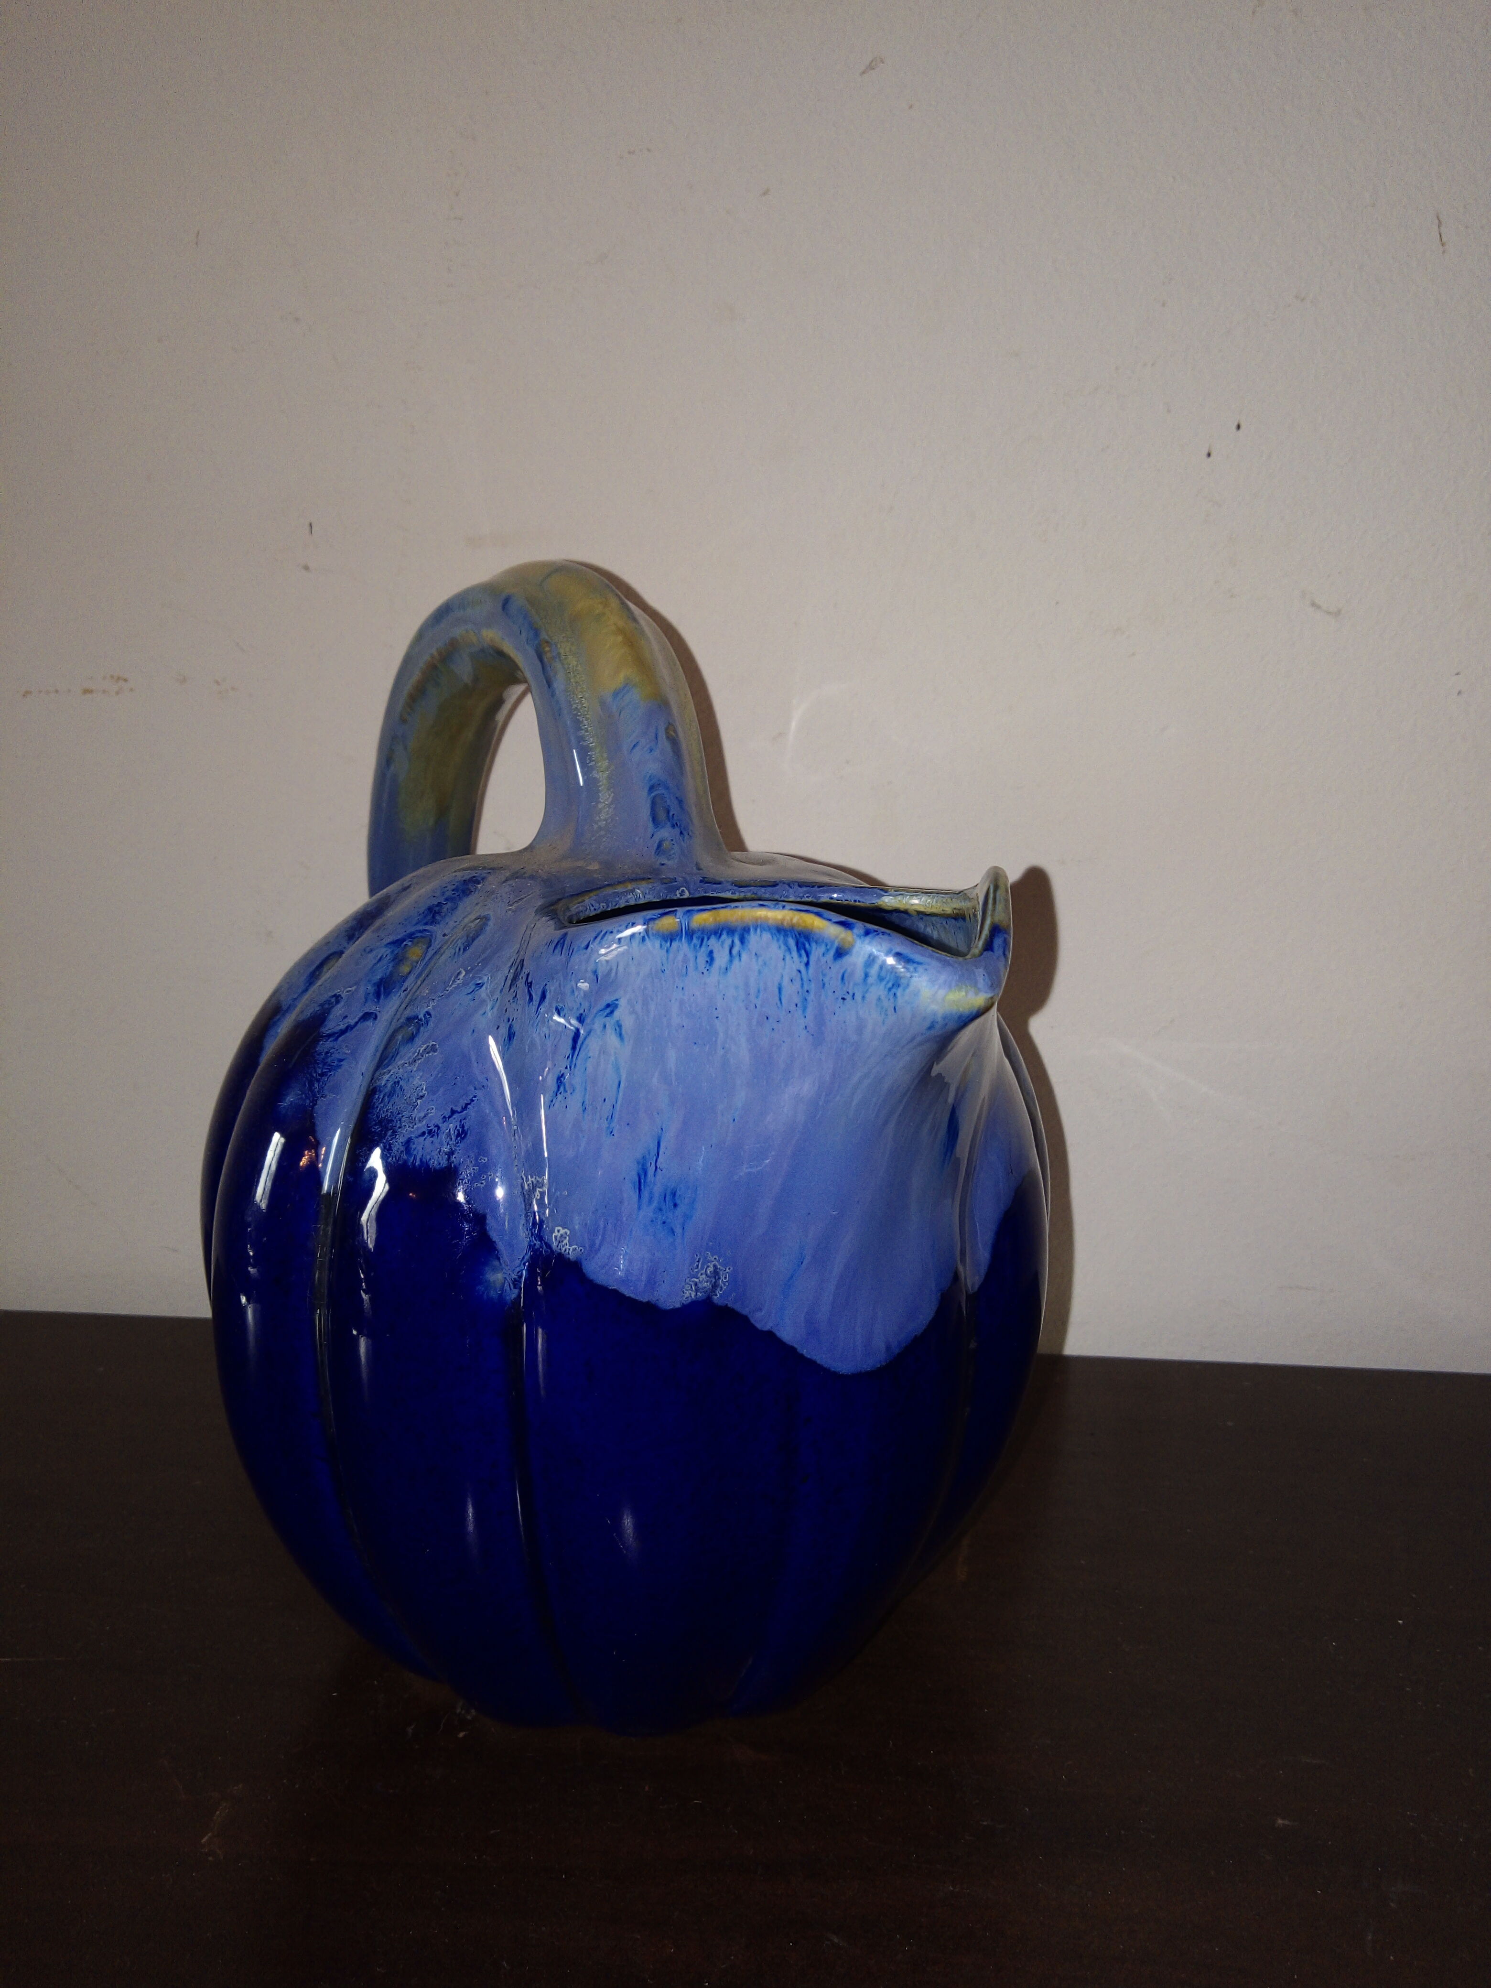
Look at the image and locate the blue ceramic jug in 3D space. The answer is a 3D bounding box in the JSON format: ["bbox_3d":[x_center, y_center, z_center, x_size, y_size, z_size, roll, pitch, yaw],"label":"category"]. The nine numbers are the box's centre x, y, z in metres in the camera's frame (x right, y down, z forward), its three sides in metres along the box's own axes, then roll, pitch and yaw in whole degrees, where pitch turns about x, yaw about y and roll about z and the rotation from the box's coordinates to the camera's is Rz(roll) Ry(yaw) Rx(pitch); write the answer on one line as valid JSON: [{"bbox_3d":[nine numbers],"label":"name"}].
[{"bbox_3d":[-0.023,0.031,0.377,0.188,0.258,0.197,-12,17,-44],"label":"blue ceramic jug"}]

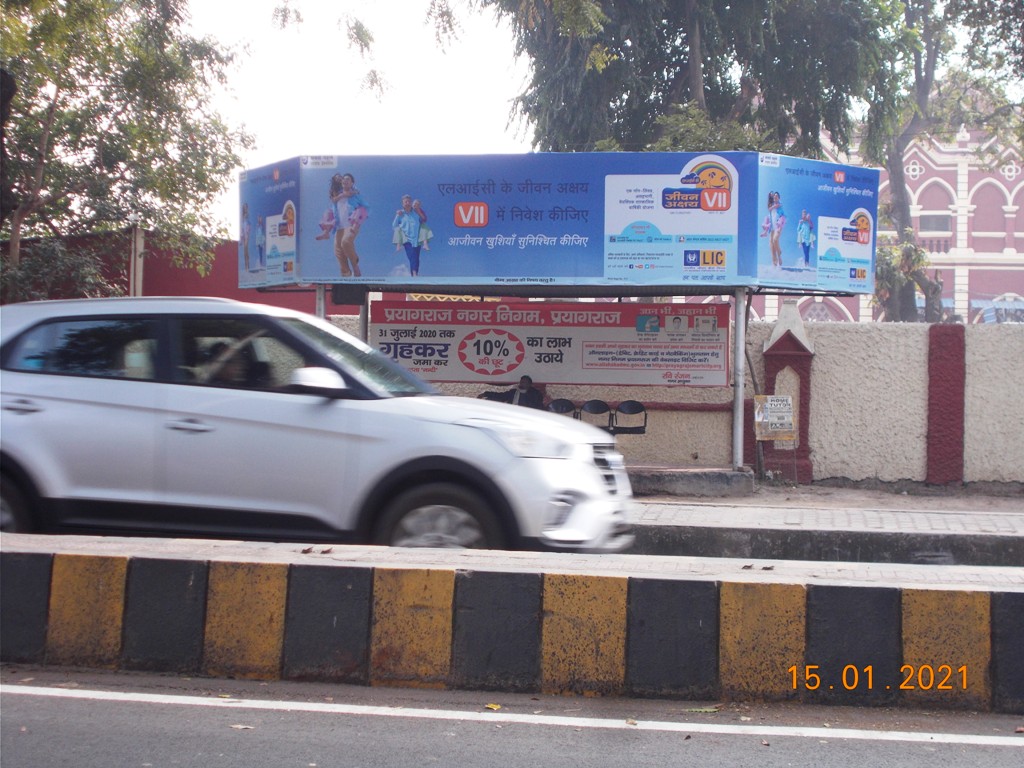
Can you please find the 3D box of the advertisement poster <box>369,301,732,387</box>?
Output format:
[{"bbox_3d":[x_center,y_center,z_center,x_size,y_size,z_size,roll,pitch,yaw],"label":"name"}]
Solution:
[{"bbox_3d":[0.496,-0.582,24.445,5.182,1.145,0.050,1,0,11],"label":"advertisement poster"}]

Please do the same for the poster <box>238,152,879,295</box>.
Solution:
[{"bbox_3d":[0.318,-2.114,22.916,8.972,1.677,1.833,1,0,11],"label":"poster"}]

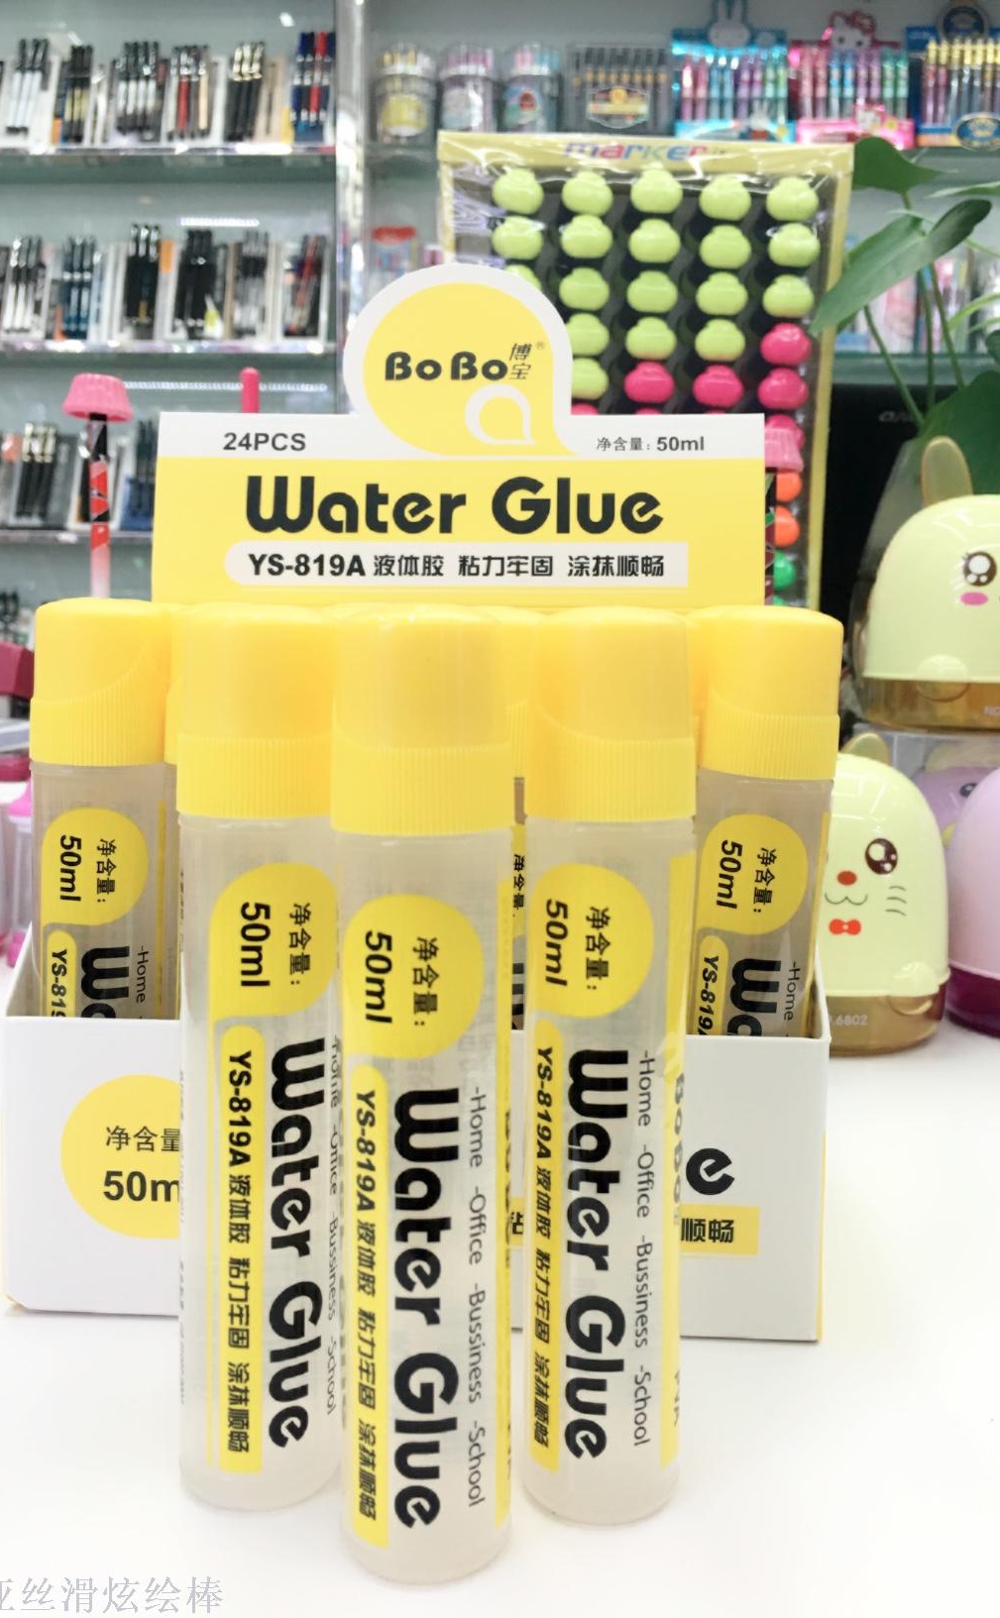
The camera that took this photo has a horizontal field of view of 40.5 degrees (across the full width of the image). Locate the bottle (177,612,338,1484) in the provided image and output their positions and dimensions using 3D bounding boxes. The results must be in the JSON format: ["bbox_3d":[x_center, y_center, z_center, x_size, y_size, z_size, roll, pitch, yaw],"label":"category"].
[{"bbox_3d":[-0.041,0.041,0.231,0.028,0.150,0.028,1,7,0],"label":"bottle"}]

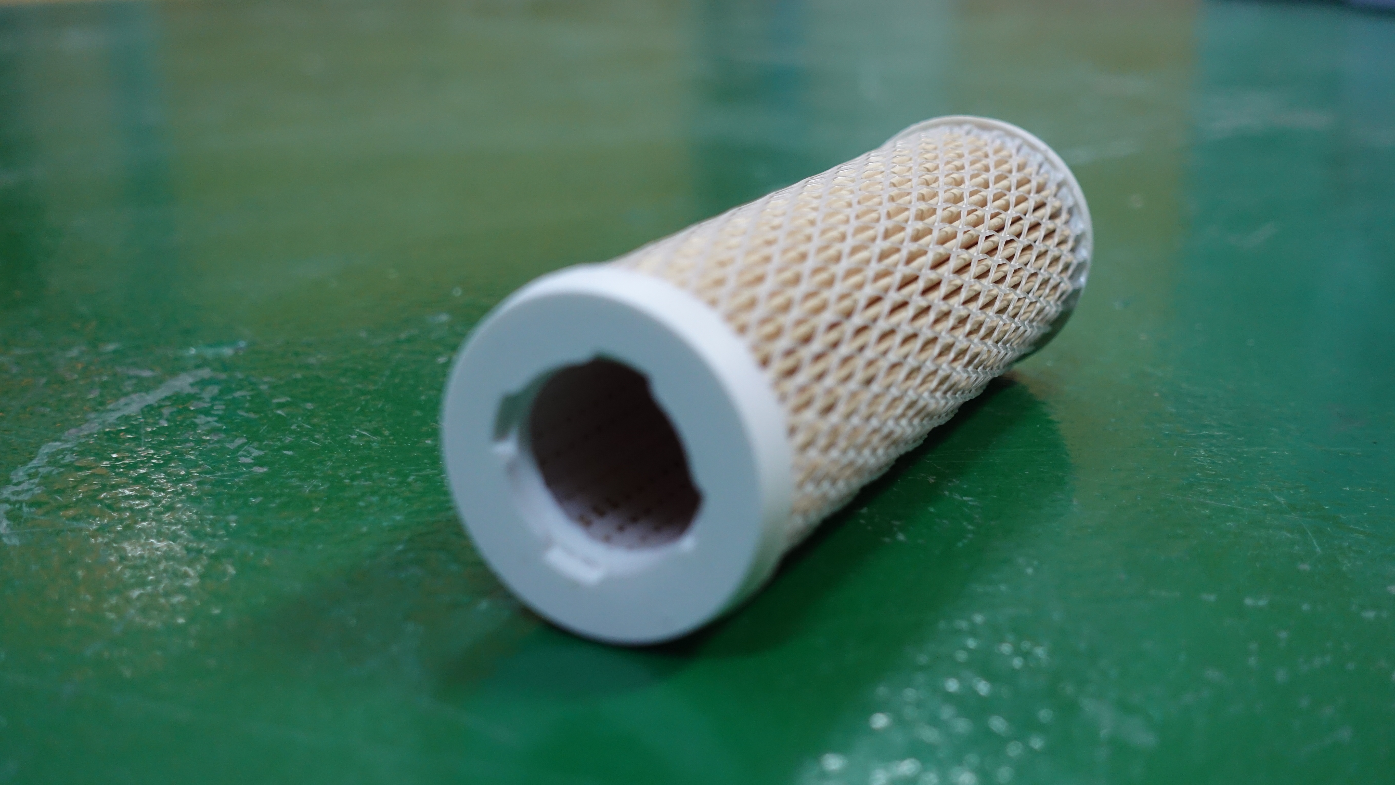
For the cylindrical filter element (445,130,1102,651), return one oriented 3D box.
[{"bbox_3d":[0.028,-0.013,0.412,0.072,0.072,0.194,10,21,27],"label":"cylindrical filter element"}]

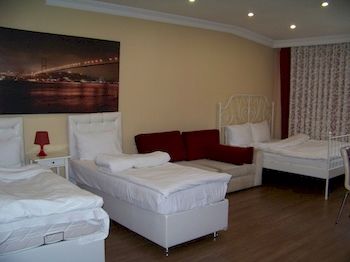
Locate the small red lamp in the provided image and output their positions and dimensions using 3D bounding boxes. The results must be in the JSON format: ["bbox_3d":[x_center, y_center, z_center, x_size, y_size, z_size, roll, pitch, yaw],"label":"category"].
[{"bbox_3d":[-1.695,0.170,4.641,0.190,0.310,0.190,-4,7,-39],"label":"small red lamp"}]

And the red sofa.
[{"bbox_3d":[0.333,0.486,5.710,1.880,0.860,1.070,-4,7,-39],"label":"red sofa"}]

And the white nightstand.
[{"bbox_3d":[-1.626,0.666,4.714,0.460,0.680,0.360,-4,7,-39],"label":"white nightstand"}]

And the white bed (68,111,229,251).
[{"bbox_3d":[-0.450,0.440,4.431,0.870,1.190,2.250,-4,7,-39],"label":"white bed"}]

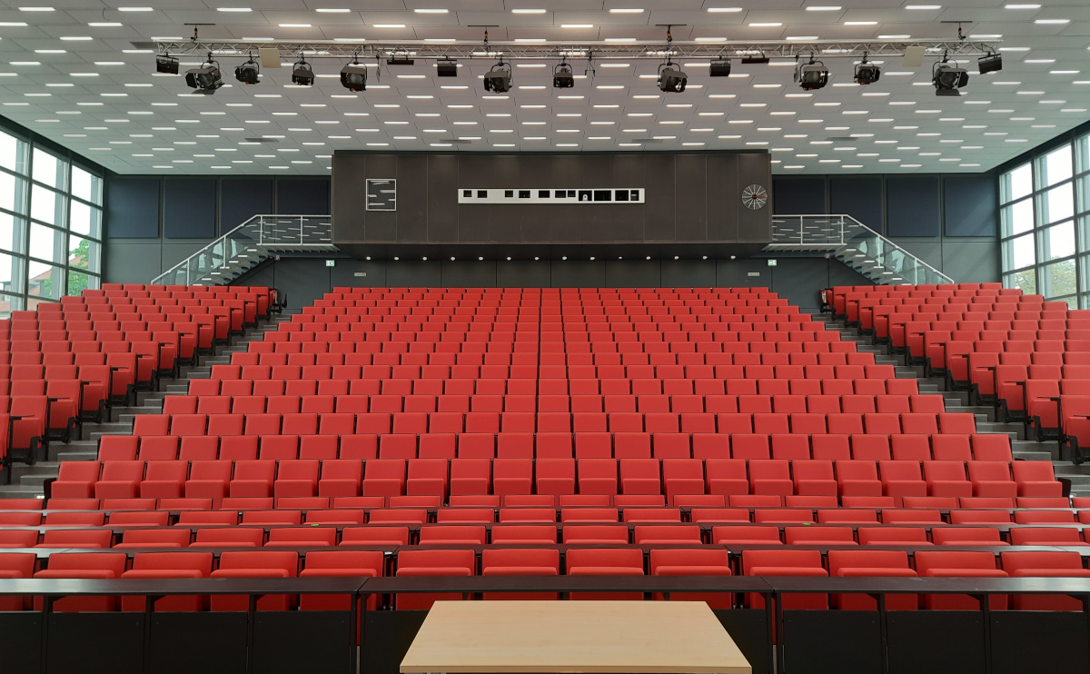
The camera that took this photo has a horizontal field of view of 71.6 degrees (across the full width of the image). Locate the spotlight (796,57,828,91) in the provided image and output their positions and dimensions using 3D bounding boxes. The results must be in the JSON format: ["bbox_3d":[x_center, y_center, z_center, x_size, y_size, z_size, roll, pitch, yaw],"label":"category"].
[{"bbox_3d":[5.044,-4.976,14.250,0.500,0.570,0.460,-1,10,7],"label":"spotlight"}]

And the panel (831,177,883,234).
[{"bbox_3d":[10.133,-4.195,24.616,1.680,1.930,0.100,0,-4,0],"label":"panel"}]

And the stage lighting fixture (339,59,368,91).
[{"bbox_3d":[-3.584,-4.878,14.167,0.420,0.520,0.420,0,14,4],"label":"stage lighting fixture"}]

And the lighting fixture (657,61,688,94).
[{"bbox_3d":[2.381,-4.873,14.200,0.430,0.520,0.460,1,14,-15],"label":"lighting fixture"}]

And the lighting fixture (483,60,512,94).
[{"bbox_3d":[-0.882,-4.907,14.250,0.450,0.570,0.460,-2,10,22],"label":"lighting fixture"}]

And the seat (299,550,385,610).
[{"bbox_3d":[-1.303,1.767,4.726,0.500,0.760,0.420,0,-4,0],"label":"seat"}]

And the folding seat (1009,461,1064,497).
[{"bbox_3d":[6.172,1.963,9.434,0.510,0.780,0.420,0,-4,0],"label":"folding seat"}]

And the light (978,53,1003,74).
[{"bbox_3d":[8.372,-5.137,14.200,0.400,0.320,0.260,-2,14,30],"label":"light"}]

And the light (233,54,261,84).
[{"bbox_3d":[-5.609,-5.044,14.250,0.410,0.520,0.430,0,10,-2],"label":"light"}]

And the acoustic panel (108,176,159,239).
[{"bbox_3d":[-13.421,-4.193,24.709,1.680,1.930,0.100,0,-4,0],"label":"acoustic panel"}]

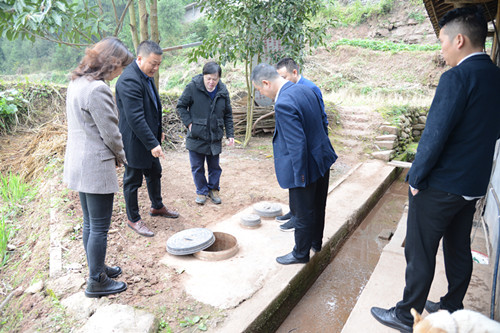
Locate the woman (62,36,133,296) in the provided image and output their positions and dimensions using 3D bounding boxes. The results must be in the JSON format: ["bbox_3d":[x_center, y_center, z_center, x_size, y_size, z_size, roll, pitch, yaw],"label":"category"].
[{"bbox_3d":[-0.966,0.015,2.110,0.400,1.580,0.480,-8,15,-30],"label":"woman"}]

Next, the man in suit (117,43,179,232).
[{"bbox_3d":[-0.948,-0.266,3.081,0.460,1.680,0.540,8,15,31],"label":"man in suit"}]

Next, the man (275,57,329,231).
[{"bbox_3d":[0.491,-0.212,3.115,0.480,1.560,0.480,-3,14,-12],"label":"man"}]

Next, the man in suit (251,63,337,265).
[{"bbox_3d":[0.328,-0.028,2.511,0.620,1.480,0.520,5,14,19],"label":"man in suit"}]

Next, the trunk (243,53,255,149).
[{"bbox_3d":[-0.030,-1.264,6.586,0.240,1.850,0.200,0,13,0],"label":"trunk"}]

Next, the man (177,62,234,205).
[{"bbox_3d":[-0.503,-0.366,3.767,0.620,1.560,0.420,-2,13,-8],"label":"man"}]

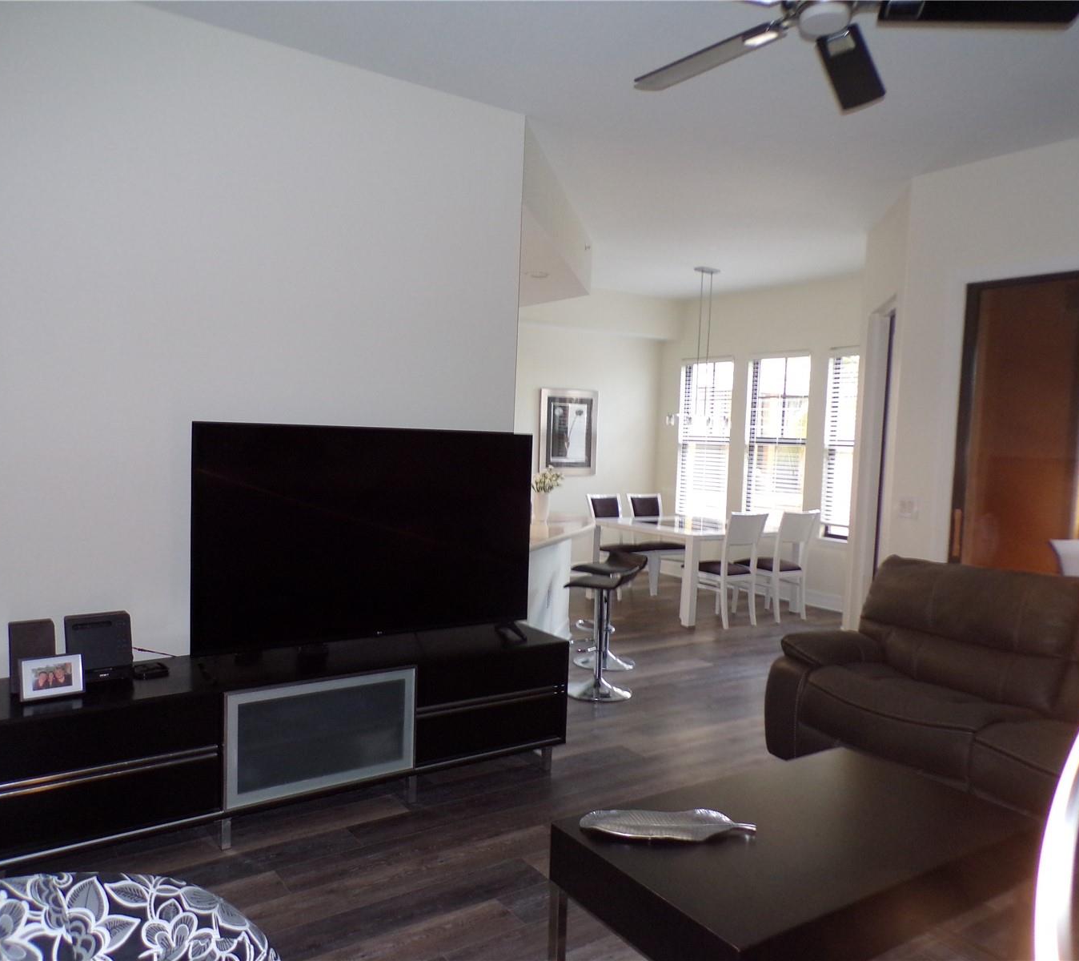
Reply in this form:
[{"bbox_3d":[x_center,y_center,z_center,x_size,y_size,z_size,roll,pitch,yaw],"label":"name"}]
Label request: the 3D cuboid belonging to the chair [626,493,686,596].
[{"bbox_3d":[1.223,0.639,9.050,0.487,0.944,0.566,0,3,-34],"label":"chair"}]

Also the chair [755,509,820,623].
[{"bbox_3d":[2.071,0.728,7.768,0.487,0.944,0.566,0,3,-34],"label":"chair"}]

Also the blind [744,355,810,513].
[{"bbox_3d":[2.349,-0.415,8.854,0.060,1.669,0.785,0,3,-34],"label":"blind"}]

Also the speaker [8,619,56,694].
[{"bbox_3d":[-1.766,0.603,3.081,0.134,0.236,0.099,0,3,-36],"label":"speaker"}]

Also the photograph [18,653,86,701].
[{"bbox_3d":[-1.645,0.659,3.005,0.191,0.141,0.045,0,-7,-36],"label":"photograph"}]

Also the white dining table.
[{"bbox_3d":[1.438,0.780,8.235,1.431,0.755,1.431,0,3,-34],"label":"white dining table"}]

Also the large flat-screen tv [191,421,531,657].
[{"bbox_3d":[-0.670,0.254,3.732,1.530,0.939,0.248,0,3,-36],"label":"large flat-screen tv"}]

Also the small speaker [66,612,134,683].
[{"bbox_3d":[-1.588,0.600,3.197,0.215,0.242,0.109,0,3,-36],"label":"small speaker"}]

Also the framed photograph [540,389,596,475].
[{"bbox_3d":[0.340,-0.510,9.577,0.745,0.914,0.035,0,3,-34],"label":"framed photograph"}]

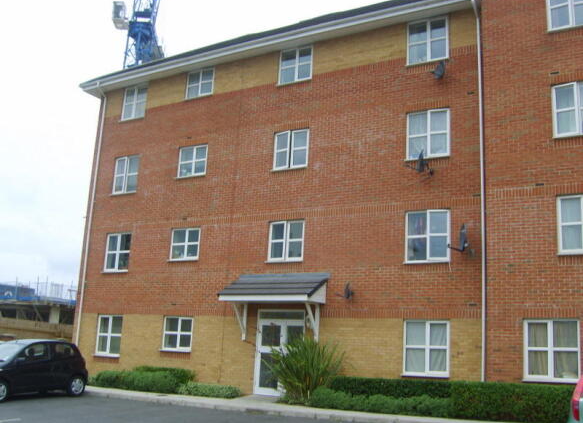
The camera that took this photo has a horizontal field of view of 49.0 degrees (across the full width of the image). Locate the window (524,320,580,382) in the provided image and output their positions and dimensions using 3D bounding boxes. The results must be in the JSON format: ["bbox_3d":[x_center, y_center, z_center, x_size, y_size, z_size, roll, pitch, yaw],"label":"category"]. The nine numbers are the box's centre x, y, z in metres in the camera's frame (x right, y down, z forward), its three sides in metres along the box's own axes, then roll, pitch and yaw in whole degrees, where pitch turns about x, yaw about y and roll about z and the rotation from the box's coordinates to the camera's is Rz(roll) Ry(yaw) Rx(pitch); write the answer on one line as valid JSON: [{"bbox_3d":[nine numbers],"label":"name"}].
[{"bbox_3d":[5.444,2.913,13.386,1.120,1.270,0.100,-5,-14,30],"label":"window"}]

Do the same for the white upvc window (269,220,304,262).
[{"bbox_3d":[-0.139,0.824,17.679,1.141,1.162,0.120,-5,-15,30],"label":"white upvc window"}]

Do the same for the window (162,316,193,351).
[{"bbox_3d":[-3.362,3.634,18.906,1.123,1.017,0.120,-5,-15,30],"label":"window"}]

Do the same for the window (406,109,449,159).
[{"bbox_3d":[3.489,-1.948,16.268,1.120,1.270,0.100,-5,-14,30],"label":"window"}]

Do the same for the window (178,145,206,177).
[{"bbox_3d":[-3.068,-1.565,20.083,1.120,0.980,0.100,-5,-14,30],"label":"window"}]

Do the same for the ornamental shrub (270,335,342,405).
[{"bbox_3d":[0.350,3.816,15.454,1.750,1.600,1.600,2,-12,1],"label":"ornamental shrub"}]

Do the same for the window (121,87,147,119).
[{"bbox_3d":[-5.338,-3.701,21.955,1.120,1.220,0.100,-5,-14,30],"label":"window"}]

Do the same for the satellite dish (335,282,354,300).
[{"bbox_3d":[1.344,1.984,16.072,0.500,0.480,0.500,1,-13,9],"label":"satellite dish"}]

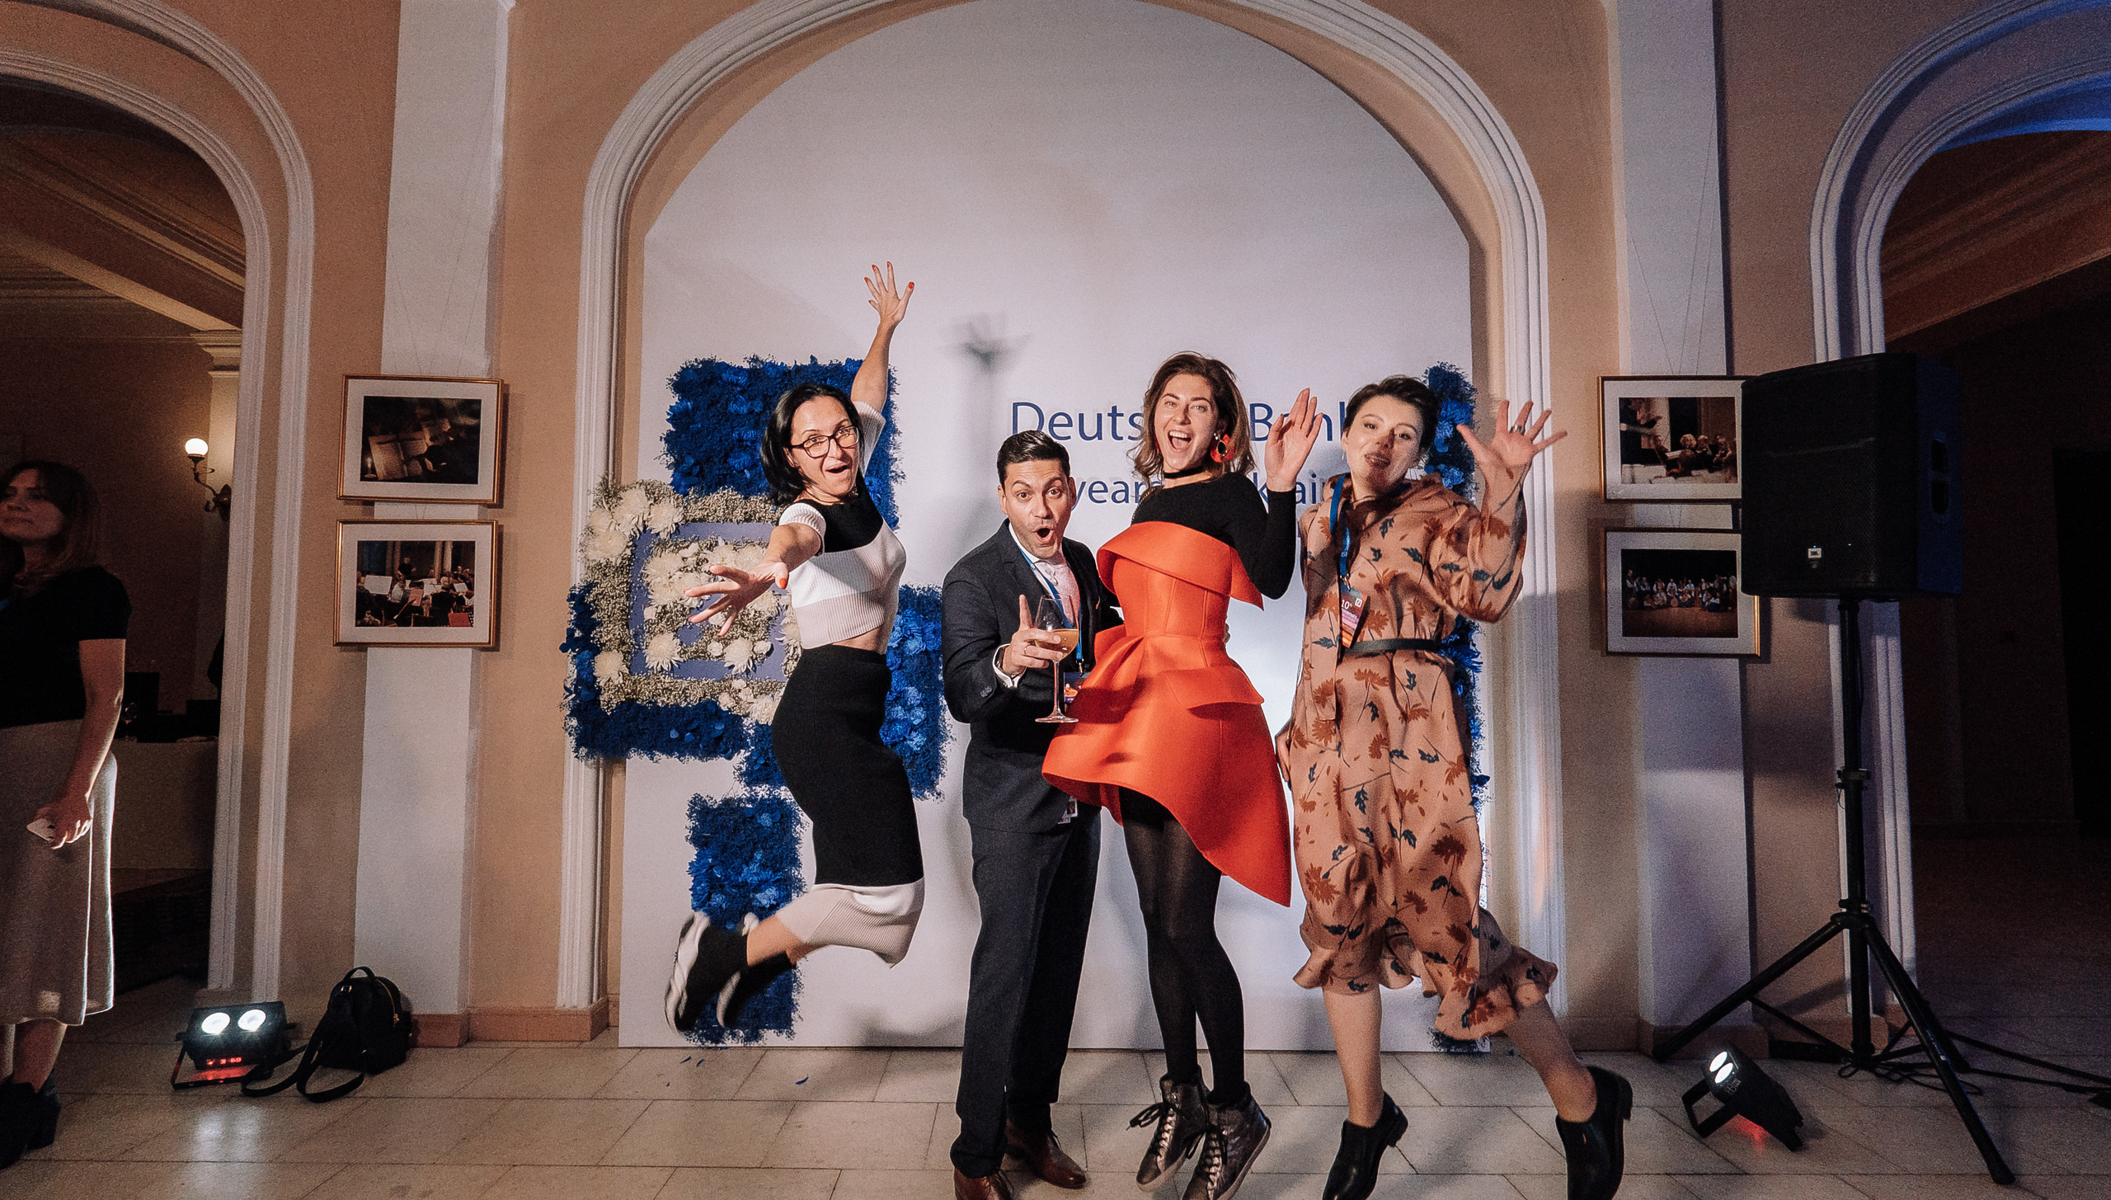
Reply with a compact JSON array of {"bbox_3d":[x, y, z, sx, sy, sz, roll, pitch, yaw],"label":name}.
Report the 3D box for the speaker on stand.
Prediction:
[{"bbox_3d":[2.367,0.377,2.627,0.770,2.080,0.770,2,-4,-31],"label":"speaker on stand"}]

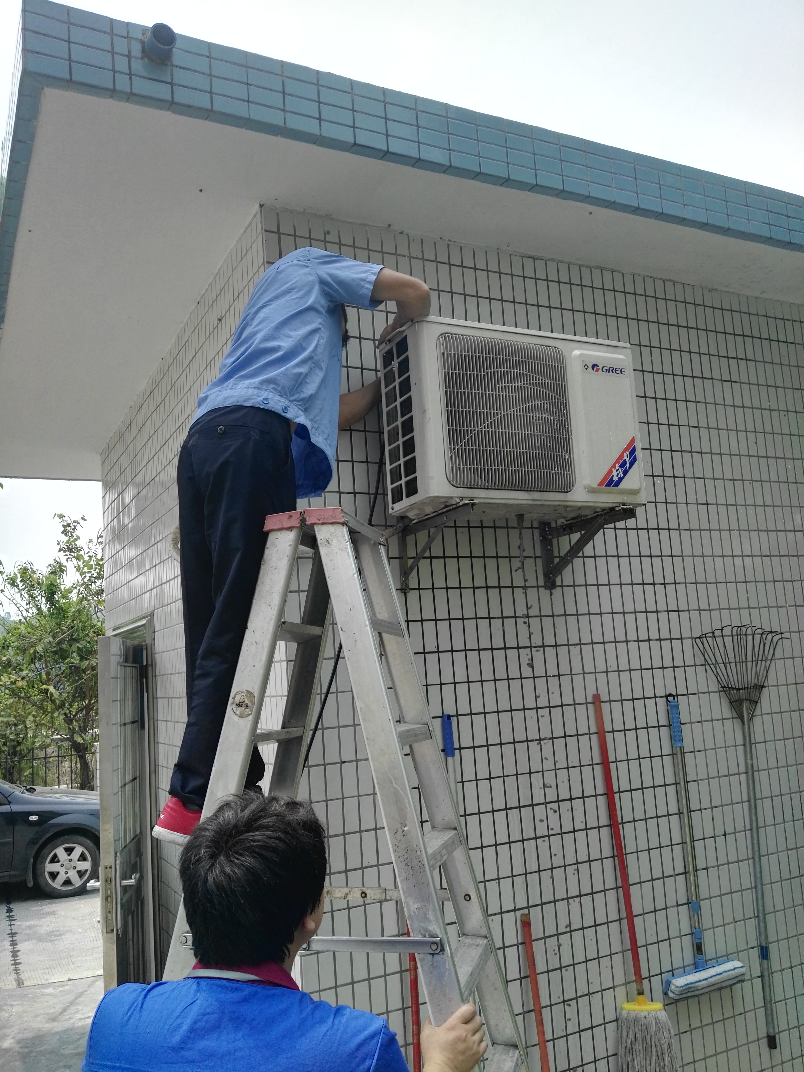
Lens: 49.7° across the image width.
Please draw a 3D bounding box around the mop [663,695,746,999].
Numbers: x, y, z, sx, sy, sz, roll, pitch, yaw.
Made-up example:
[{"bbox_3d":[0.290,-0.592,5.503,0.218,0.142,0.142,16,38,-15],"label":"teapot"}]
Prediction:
[{"bbox_3d":[0.979,1.032,2.957,0.355,0.975,0.105,0,-9,-25],"label":"mop"}]

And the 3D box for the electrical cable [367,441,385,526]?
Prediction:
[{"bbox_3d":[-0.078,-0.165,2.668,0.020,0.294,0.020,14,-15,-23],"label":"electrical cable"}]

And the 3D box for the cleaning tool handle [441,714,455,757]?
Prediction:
[{"bbox_3d":[0.143,0.614,2.666,0.030,0.134,0.030,-5,-7,-1],"label":"cleaning tool handle"}]

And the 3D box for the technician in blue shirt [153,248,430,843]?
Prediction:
[{"bbox_3d":[-0.230,-0.010,2.190,0.720,1.450,0.520,2,-10,-36],"label":"technician in blue shirt"}]

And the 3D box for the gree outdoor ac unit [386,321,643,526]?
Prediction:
[{"bbox_3d":[0.358,-0.346,2.760,0.780,0.545,0.290,0,-9,-25],"label":"gree outdoor ac unit"}]

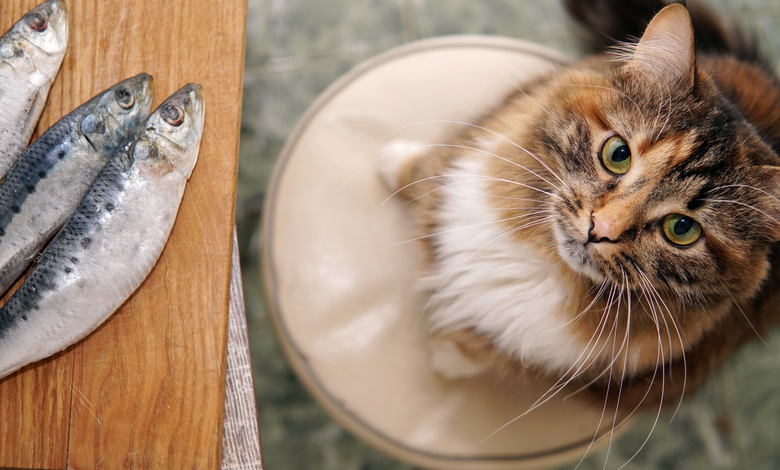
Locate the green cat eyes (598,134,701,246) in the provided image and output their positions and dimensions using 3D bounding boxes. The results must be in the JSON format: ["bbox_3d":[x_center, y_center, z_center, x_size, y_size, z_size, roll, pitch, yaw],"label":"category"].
[{"bbox_3d":[0.122,-0.020,0.456,0.018,0.015,0.063,-43,82,23],"label":"green cat eyes"}]

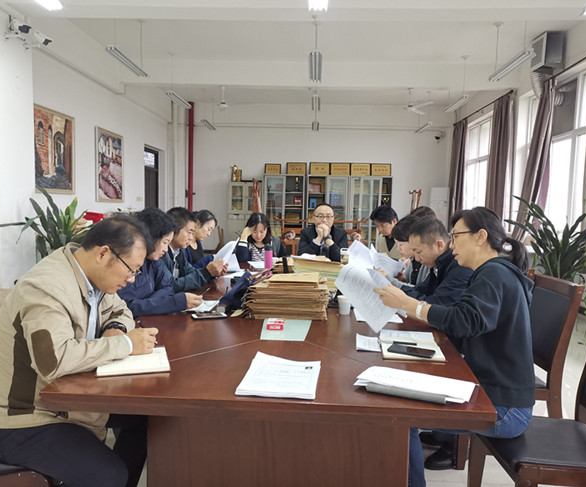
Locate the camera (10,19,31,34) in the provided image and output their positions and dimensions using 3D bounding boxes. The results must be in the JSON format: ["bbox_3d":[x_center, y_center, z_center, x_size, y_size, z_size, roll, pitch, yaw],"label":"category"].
[{"bbox_3d":[-2.781,-2.223,5.191,0.260,0.120,0.120,30,20,35],"label":"camera"}]

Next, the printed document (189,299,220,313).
[{"bbox_3d":[-0.483,0.307,2.544,0.210,0.012,0.280,1,4,-3],"label":"printed document"}]

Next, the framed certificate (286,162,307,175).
[{"bbox_3d":[0.096,-1.691,11.536,0.450,0.285,0.030,2,4,3],"label":"framed certificate"}]

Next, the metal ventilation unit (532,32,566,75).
[{"bbox_3d":[3.434,-2.524,6.782,0.270,0.490,0.410,2,4,3],"label":"metal ventilation unit"}]

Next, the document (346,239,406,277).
[{"bbox_3d":[0.504,0.090,2.994,0.330,0.240,0.070,-2,22,45],"label":"document"}]

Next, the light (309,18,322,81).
[{"bbox_3d":[0.290,-2.488,6.250,0.140,0.680,1.230,2,4,3],"label":"light"}]

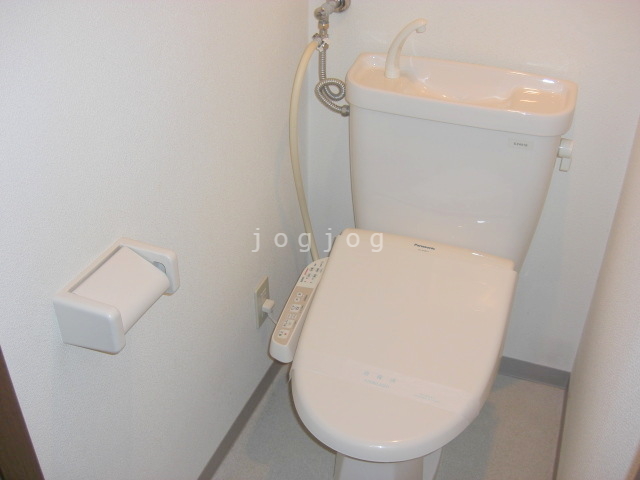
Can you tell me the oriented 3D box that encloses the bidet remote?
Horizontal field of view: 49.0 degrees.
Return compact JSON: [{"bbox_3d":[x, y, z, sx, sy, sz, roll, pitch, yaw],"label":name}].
[{"bbox_3d":[-0.039,0.156,1.574,0.066,0.052,0.275,10,44,15],"label":"bidet remote"}]

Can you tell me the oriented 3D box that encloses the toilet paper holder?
[{"bbox_3d":[-0.303,0.085,1.077,0.103,0.087,0.162,13,34,19],"label":"toilet paper holder"}]

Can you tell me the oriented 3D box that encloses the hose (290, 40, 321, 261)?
[{"bbox_3d":[-0.029,-0.195,1.690,0.110,0.555,0.130,12,36,18],"label":"hose"}]

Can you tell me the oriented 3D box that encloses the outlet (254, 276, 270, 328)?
[{"bbox_3d":[-0.137,0.158,1.749,0.012,0.117,0.069,13,34,19],"label":"outlet"}]

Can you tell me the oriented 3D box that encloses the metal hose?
[{"bbox_3d":[0.032,-0.373,1.650,0.085,0.150,0.050,13,34,19],"label":"metal hose"}]

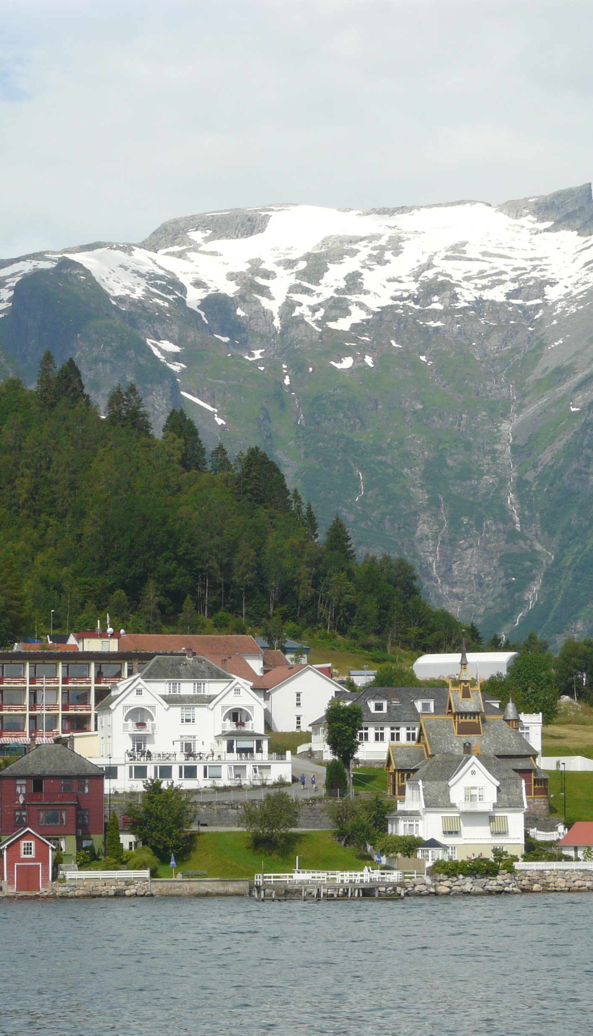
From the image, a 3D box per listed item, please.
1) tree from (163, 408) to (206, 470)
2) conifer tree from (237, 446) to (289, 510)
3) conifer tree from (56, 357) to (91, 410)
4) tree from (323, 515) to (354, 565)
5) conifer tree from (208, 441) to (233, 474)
[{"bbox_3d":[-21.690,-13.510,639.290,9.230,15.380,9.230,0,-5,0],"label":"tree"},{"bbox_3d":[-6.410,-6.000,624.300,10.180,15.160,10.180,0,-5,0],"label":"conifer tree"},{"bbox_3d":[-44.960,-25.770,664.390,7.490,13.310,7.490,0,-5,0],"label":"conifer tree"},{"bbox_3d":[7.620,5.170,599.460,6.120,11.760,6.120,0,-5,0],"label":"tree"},{"bbox_3d":[-14.820,-10.570,644.610,4.990,8.530,4.990,0,-5,0],"label":"conifer tree"}]

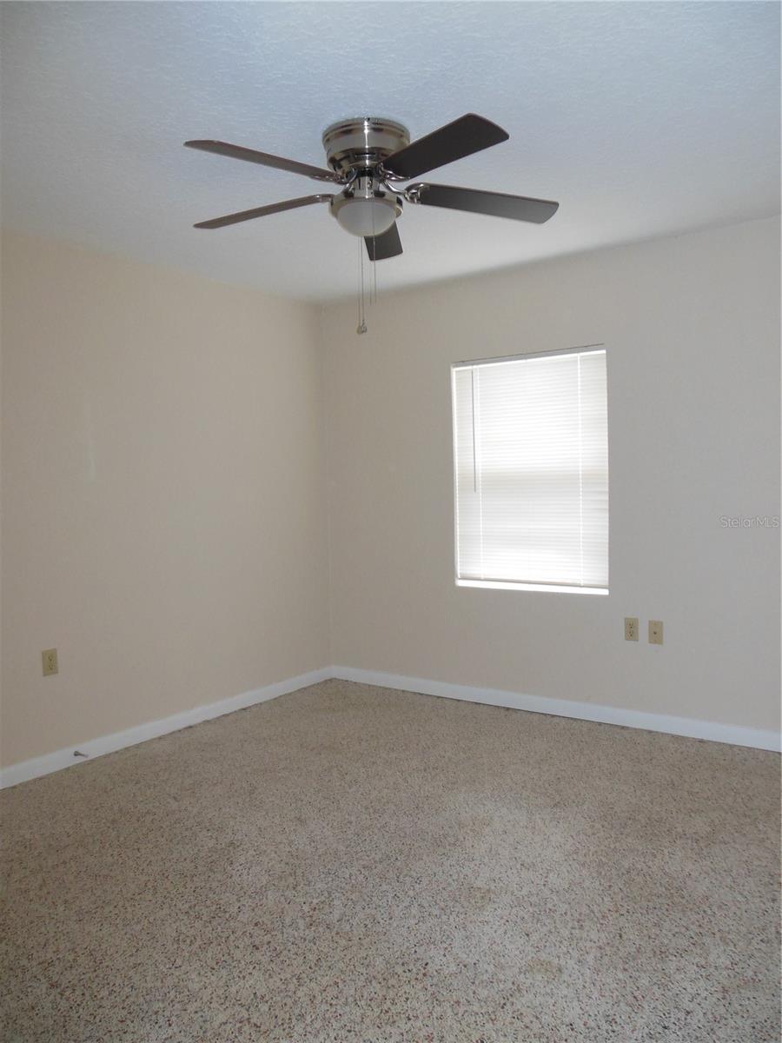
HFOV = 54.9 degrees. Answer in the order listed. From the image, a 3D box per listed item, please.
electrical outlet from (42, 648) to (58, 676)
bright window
[{"bbox_3d":[-1.543,0.640,3.416,0.010,0.115,0.071,1,4,36],"label":"electrical outlet"},{"bbox_3d":[0.751,-0.264,4.132,0.910,1.285,0.080,1,4,36],"label":"bright window"}]

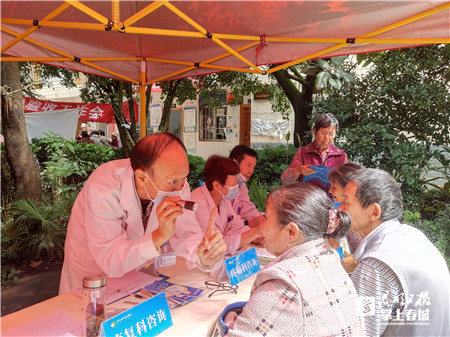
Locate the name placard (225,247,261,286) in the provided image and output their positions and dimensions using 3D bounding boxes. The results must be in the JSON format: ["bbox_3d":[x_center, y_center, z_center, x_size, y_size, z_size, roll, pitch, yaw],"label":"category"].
[{"bbox_3d":[0.066,0.397,1.610,0.064,0.095,0.255,1,2,30],"label":"name placard"}]

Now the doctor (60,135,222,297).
[{"bbox_3d":[-0.260,0.560,1.380,0.660,1.310,0.560,1,2,35],"label":"doctor"}]

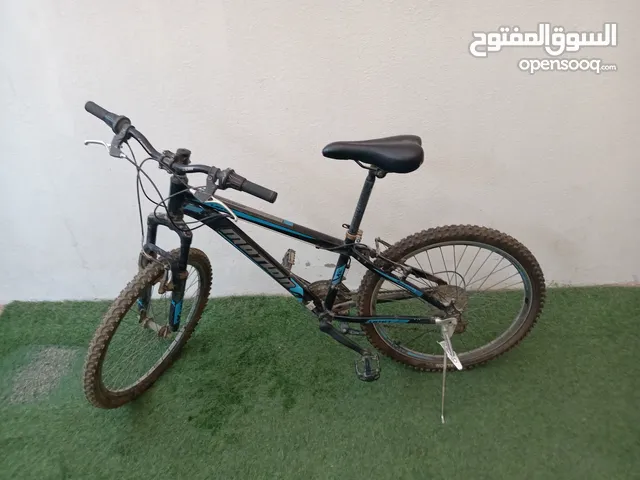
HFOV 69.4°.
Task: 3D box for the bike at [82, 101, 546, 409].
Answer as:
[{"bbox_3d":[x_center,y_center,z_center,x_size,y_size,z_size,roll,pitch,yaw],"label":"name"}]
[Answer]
[{"bbox_3d":[-0.022,0.074,1.481,1.523,1.058,0.592,-3,27,7],"label":"bike"}]

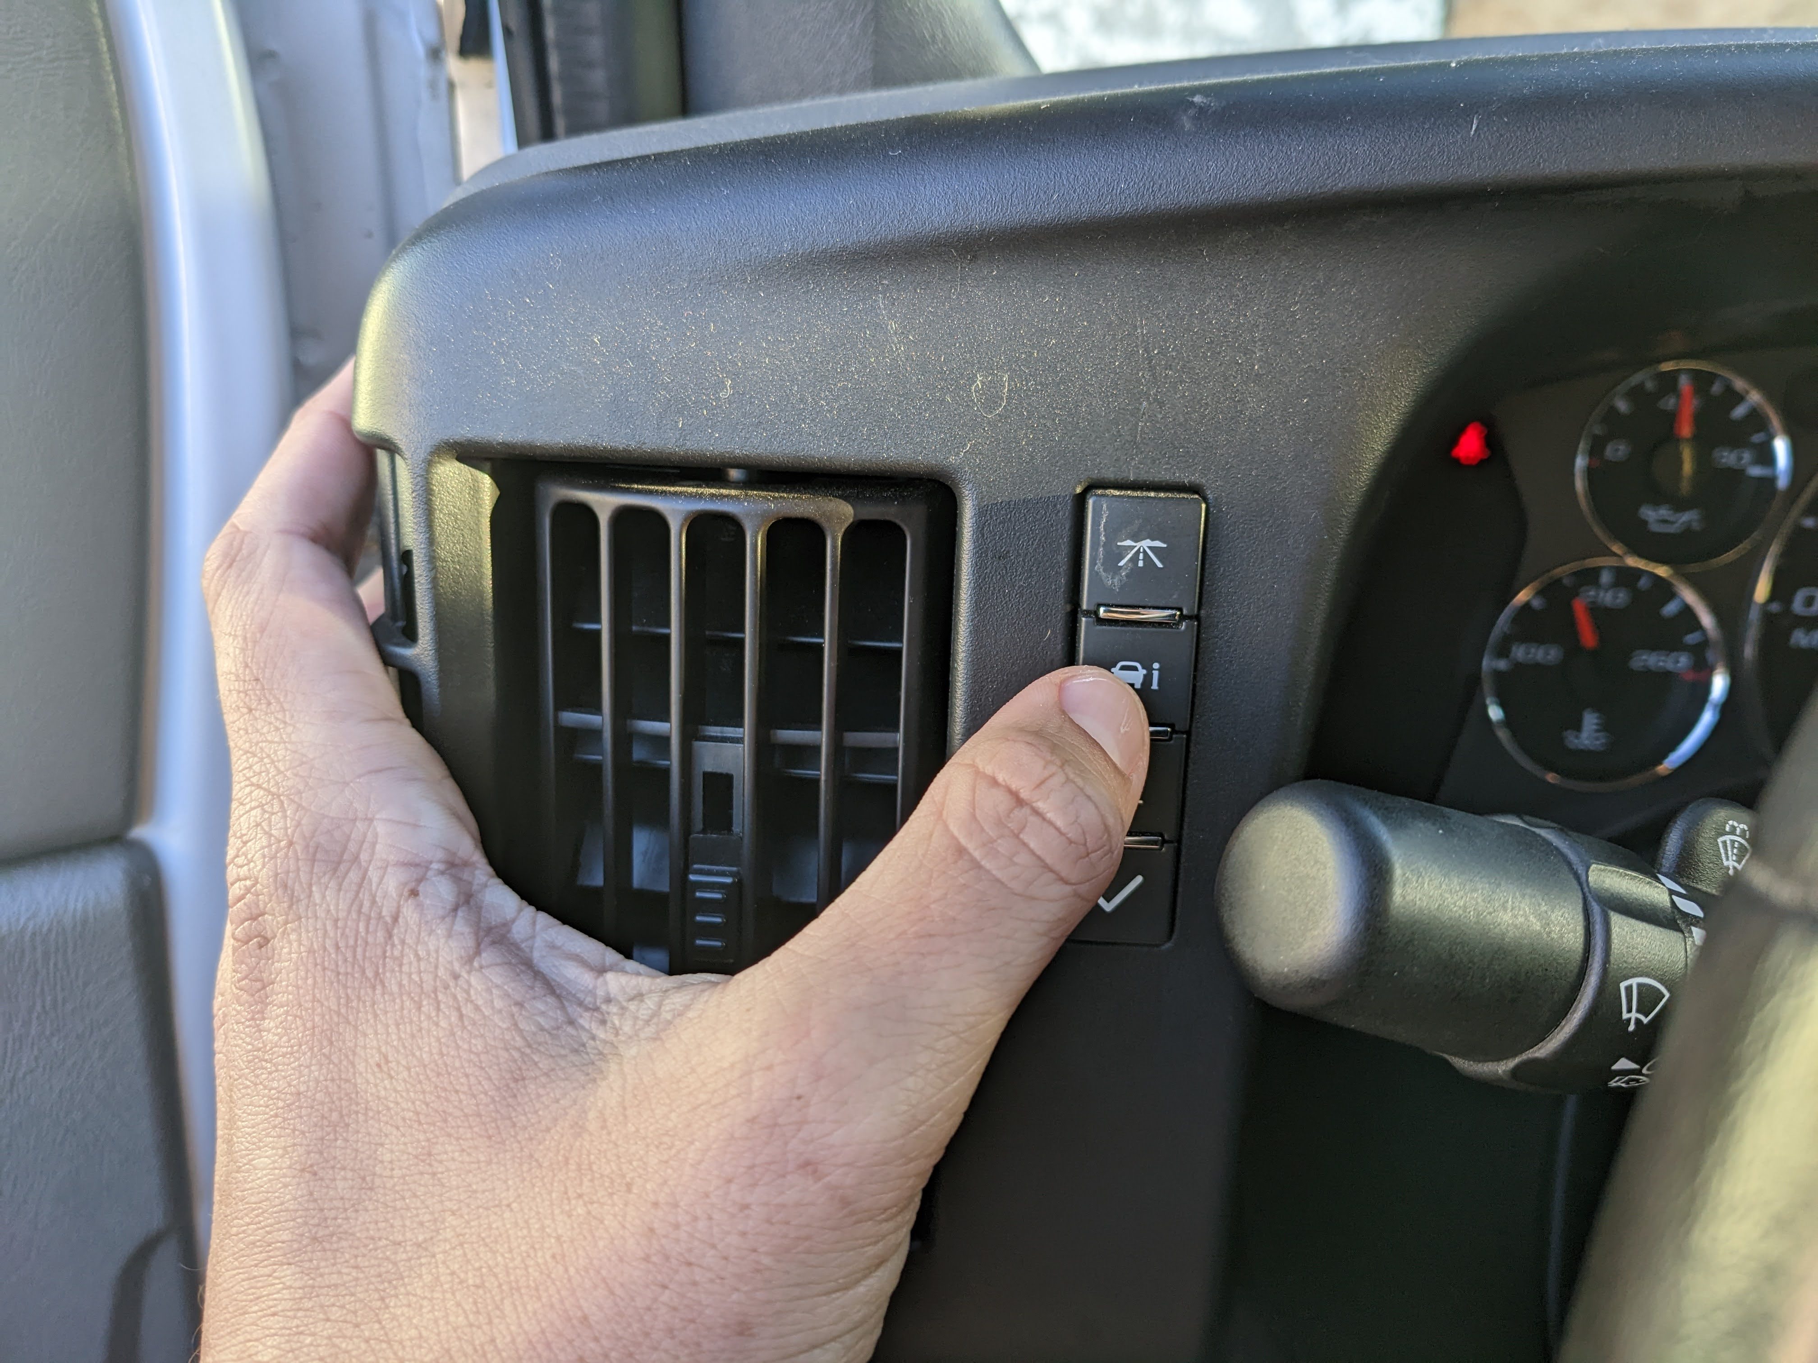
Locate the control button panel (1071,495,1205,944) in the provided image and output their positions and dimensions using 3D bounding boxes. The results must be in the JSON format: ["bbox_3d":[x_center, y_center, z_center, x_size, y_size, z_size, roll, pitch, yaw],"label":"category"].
[{"bbox_3d":[0.033,0.006,0.209,0.017,0.067,0.012,3,11,6],"label":"control button panel"}]

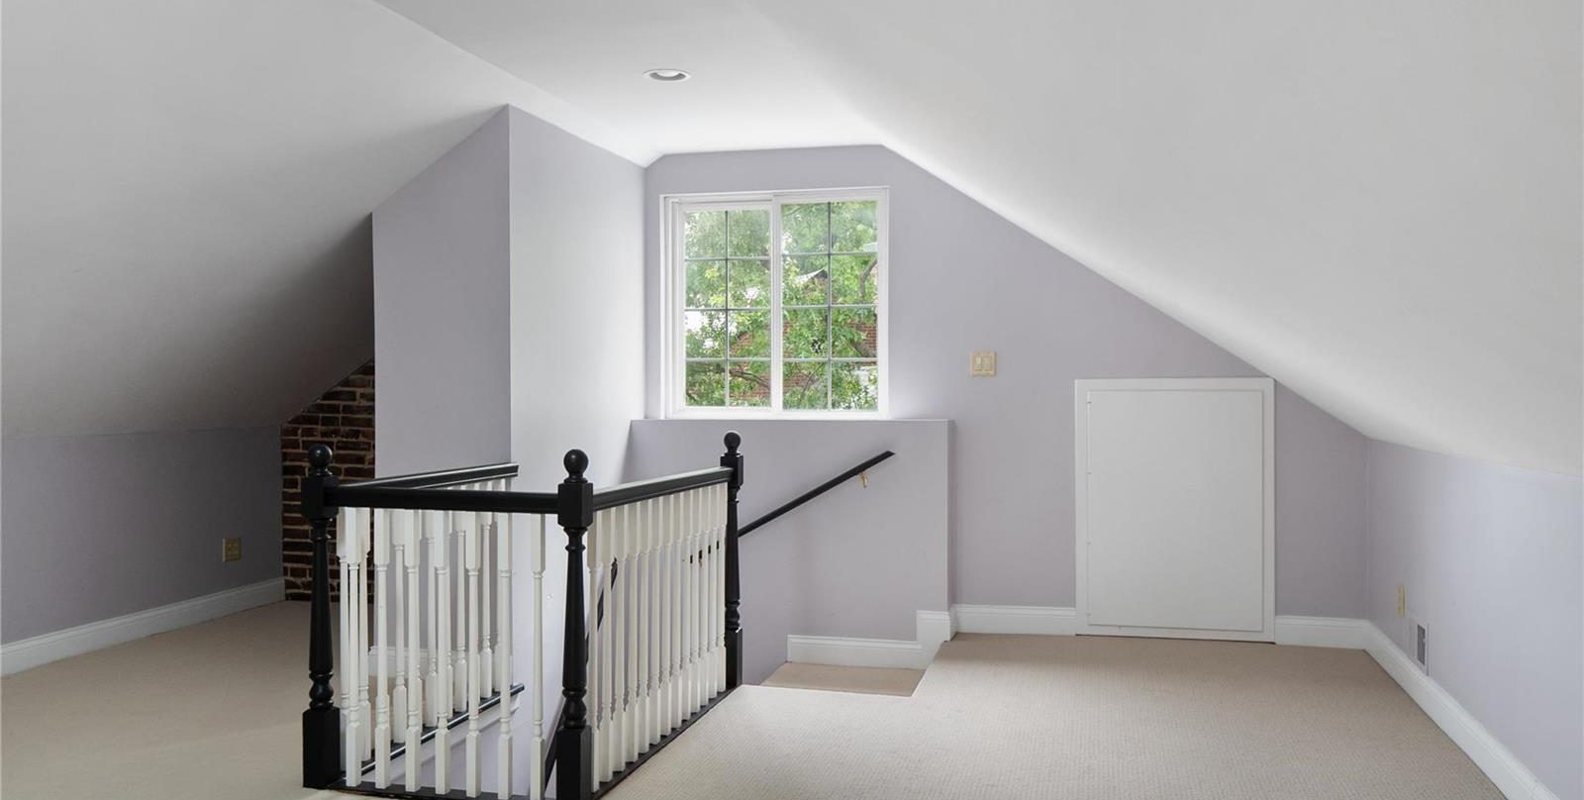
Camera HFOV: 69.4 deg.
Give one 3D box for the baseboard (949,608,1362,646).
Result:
[{"bbox_3d":[1.588,0.990,5.034,1.702,0.131,0.022,0,1,16],"label":"baseboard"}]

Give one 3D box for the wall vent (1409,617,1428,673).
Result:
[{"bbox_3d":[2.175,0.841,3.965,0.020,0.168,0.241,0,1,16],"label":"wall vent"}]

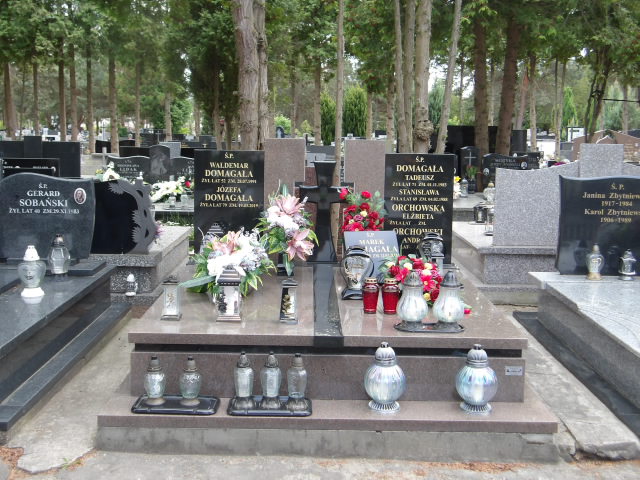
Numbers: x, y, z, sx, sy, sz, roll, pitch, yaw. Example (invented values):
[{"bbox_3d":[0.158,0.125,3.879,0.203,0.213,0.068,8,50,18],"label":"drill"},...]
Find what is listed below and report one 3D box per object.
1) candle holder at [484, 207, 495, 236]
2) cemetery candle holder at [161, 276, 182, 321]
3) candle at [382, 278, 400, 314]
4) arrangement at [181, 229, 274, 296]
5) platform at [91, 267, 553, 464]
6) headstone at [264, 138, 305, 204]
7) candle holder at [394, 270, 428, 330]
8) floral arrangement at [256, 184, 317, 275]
[{"bbox_3d":[1.488,-0.163,6.798,0.090,0.245,0.090,1,9,-1],"label":"candle holder"},{"bbox_3d":[-0.743,0.290,3.932,0.112,0.215,0.101,1,9,-1],"label":"cemetery candle holder"},{"bbox_3d":[0.368,0.289,3.993,0.088,0.176,0.088,1,9,-1],"label":"candle"},{"bbox_3d":[-0.541,0.115,4.590,0.555,0.359,0.400,1,9,-1],"label":"arrangement"},{"bbox_3d":[0.029,0.575,4.525,2.080,0.505,2.090,1,9,-1],"label":"platform"},{"bbox_3d":[-0.227,-0.261,5.279,0.279,0.838,0.090,1,9,-1],"label":"headstone"},{"bbox_3d":[0.451,0.280,3.742,0.155,0.276,0.155,1,9,-1],"label":"candle holder"},{"bbox_3d":[-0.210,-0.067,5.021,0.402,0.594,0.300,1,9,-1],"label":"floral arrangement"}]

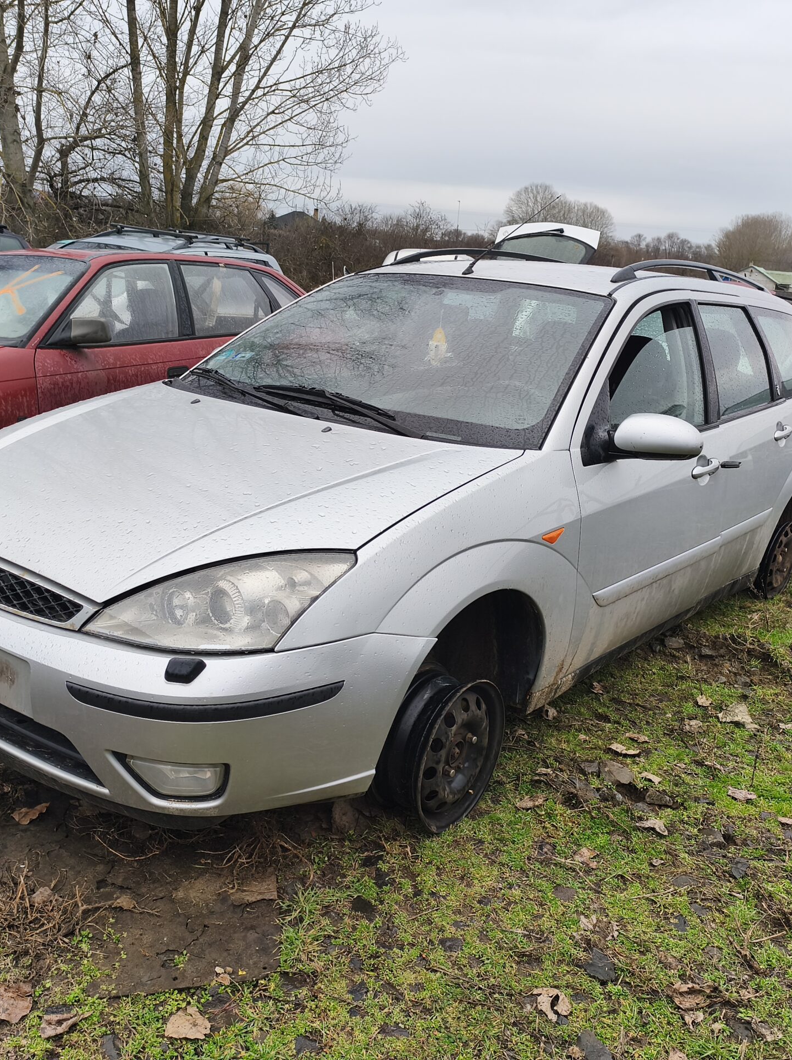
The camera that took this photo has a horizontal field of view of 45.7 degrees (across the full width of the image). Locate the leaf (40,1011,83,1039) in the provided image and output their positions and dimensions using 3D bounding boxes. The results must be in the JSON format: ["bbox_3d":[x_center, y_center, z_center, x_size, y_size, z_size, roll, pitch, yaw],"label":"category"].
[{"bbox_3d":[-0.591,0.874,1.659,0.072,0.025,0.055,-2,17,-24],"label":"leaf"}]

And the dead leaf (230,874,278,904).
[{"bbox_3d":[-0.315,0.807,2.098,0.113,0.012,0.089,0,16,-15],"label":"dead leaf"}]

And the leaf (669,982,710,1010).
[{"bbox_3d":[0.578,0.918,1.851,0.080,0.028,0.065,7,15,10],"label":"leaf"}]

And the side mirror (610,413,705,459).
[{"bbox_3d":[0.745,-0.266,2.683,0.245,0.130,0.135,16,18,35],"label":"side mirror"}]

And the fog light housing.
[{"bbox_3d":[-0.427,0.486,1.873,0.225,0.090,0.090,10,16,20],"label":"fog light housing"}]

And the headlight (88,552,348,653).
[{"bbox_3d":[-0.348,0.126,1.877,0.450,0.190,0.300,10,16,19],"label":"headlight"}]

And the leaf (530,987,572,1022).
[{"bbox_3d":[0.286,0.863,1.712,0.065,0.030,0.072,-8,19,-36],"label":"leaf"}]

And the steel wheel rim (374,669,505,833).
[{"bbox_3d":[0.113,0.556,2.425,0.152,0.396,0.396,16,19,34],"label":"steel wheel rim"}]

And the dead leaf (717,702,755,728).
[{"bbox_3d":[1.130,0.615,3.127,0.120,0.035,0.140,10,16,19],"label":"dead leaf"}]

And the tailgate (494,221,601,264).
[{"bbox_3d":[1.665,-3.070,10.300,1.170,0.300,0.920,10,51,17],"label":"tailgate"}]

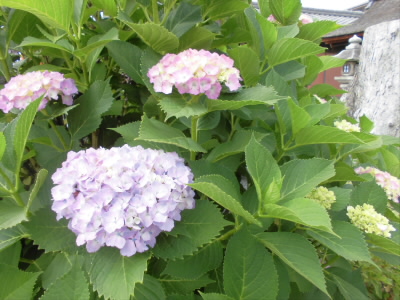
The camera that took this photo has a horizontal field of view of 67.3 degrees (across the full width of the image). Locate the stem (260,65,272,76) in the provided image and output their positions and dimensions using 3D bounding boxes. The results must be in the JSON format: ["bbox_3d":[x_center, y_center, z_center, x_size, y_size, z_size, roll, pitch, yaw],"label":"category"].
[{"bbox_3d":[0.141,-0.169,0.640,0.032,0.008,0.008,-38,0,9],"label":"stem"}]

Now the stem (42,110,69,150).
[{"bbox_3d":[-0.284,-0.038,0.590,0.010,0.090,0.010,-30,6,0],"label":"stem"}]

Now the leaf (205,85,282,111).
[{"bbox_3d":[0.080,-0.101,0.580,0.145,0.035,0.085,0,18,-3],"label":"leaf"}]

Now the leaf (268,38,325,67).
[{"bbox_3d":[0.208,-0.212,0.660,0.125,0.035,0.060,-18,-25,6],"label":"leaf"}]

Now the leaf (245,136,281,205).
[{"bbox_3d":[0.096,0.031,0.460,0.055,0.105,0.030,-6,-12,-7],"label":"leaf"}]

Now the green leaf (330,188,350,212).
[{"bbox_3d":[0.279,0.099,0.600,0.046,0.052,0.030,-1,11,-6],"label":"green leaf"}]

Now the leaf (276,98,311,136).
[{"bbox_3d":[0.180,-0.063,0.580,0.066,0.078,0.045,0,11,0],"label":"leaf"}]

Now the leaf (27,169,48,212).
[{"bbox_3d":[-0.225,0.057,0.420,0.018,0.068,0.040,29,-15,-8],"label":"leaf"}]

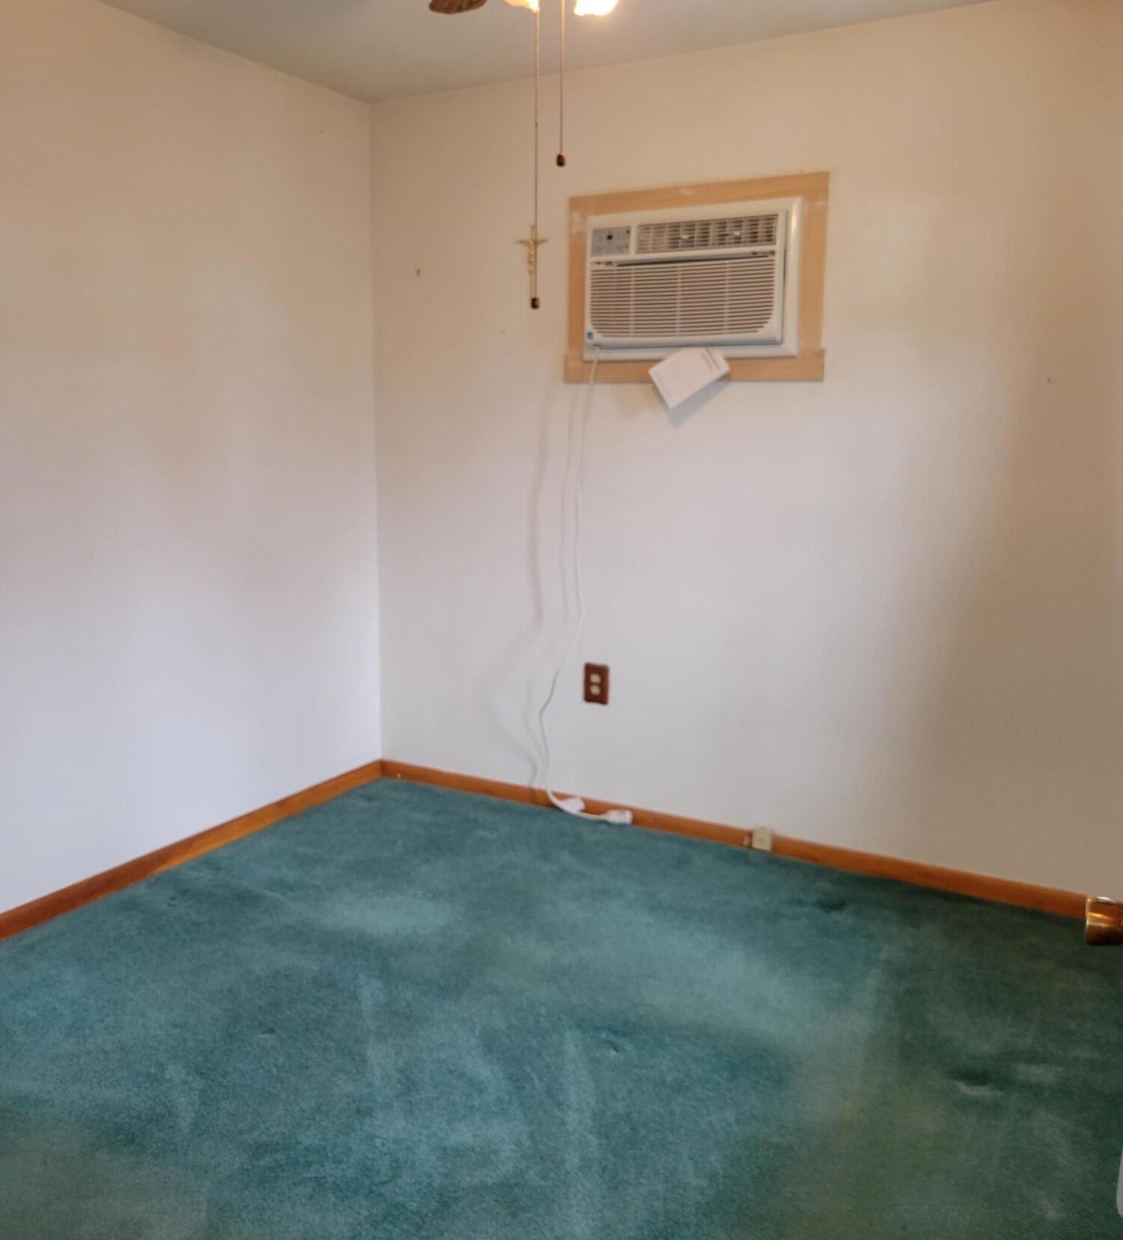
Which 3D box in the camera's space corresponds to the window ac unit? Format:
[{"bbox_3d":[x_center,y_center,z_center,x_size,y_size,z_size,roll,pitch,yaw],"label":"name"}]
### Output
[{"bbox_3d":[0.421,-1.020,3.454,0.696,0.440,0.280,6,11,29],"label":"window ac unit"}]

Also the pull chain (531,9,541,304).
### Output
[{"bbox_3d":[-0.044,-0.834,2.007,0.017,0.541,0.017,1,10,0],"label":"pull chain"}]

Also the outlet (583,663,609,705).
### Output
[{"bbox_3d":[0.116,0.216,3.762,0.087,0.130,0.012,6,11,29],"label":"outlet"}]

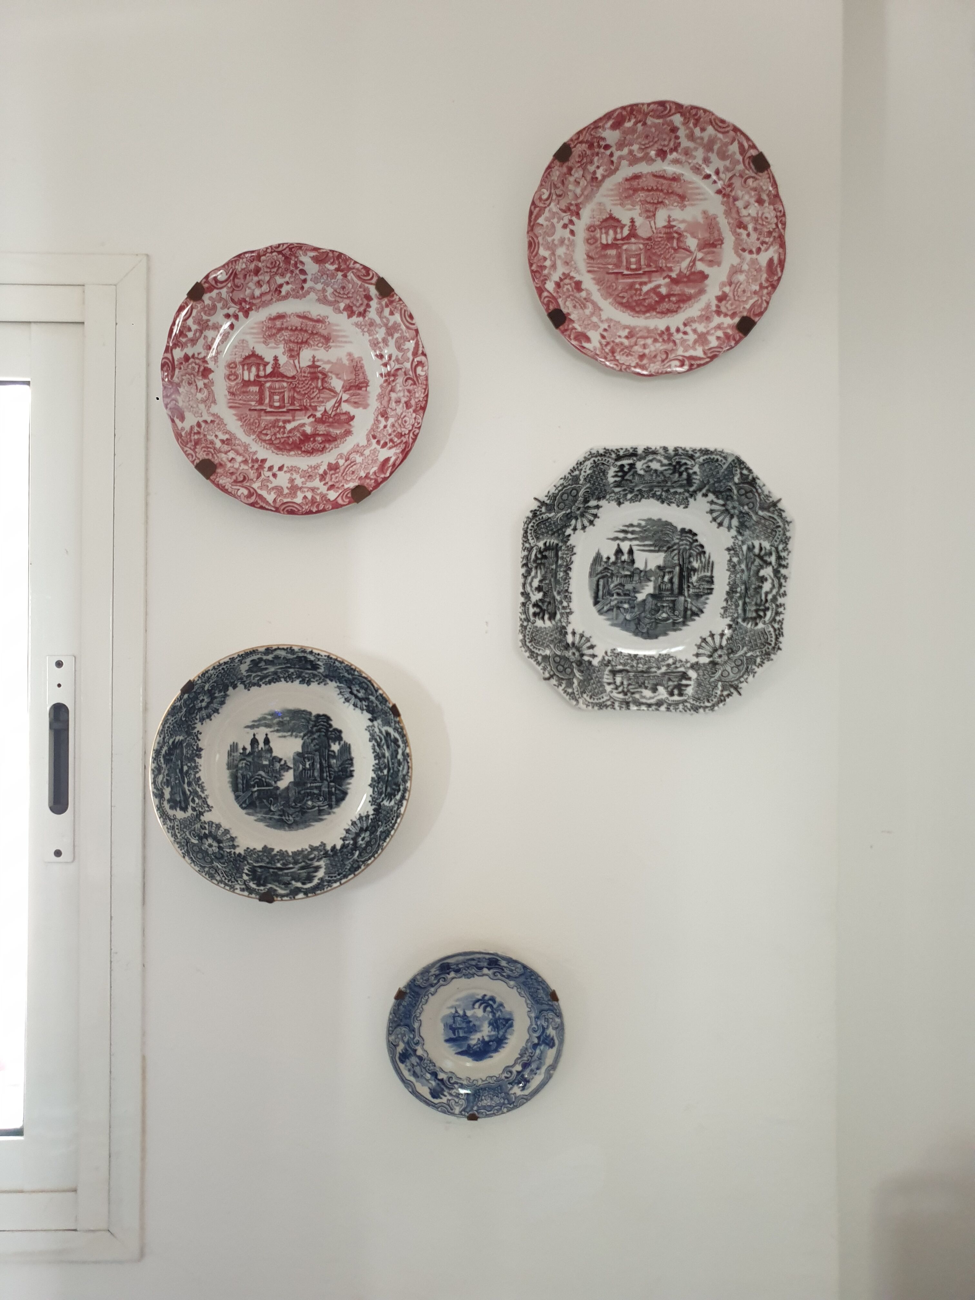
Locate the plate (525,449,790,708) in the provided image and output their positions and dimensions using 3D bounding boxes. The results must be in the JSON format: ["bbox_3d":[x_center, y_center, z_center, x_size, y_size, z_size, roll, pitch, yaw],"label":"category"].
[{"bbox_3d":[0.155,-0.067,0.918,0.251,0.250,0.030,0,7,-1],"label":"plate"}]

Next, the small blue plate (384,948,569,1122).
[{"bbox_3d":[-0.011,0.360,0.925,0.167,0.167,0.022,0,7,-1],"label":"small blue plate"}]

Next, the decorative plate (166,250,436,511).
[{"bbox_3d":[-0.178,-0.252,0.917,0.250,0.250,0.028,0,6,-1],"label":"decorative plate"}]

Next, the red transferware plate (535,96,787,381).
[{"bbox_3d":[0.159,-0.385,0.927,0.250,0.252,0.028,0,8,-1],"label":"red transferware plate"}]

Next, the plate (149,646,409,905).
[{"bbox_3d":[-0.188,0.110,0.912,0.239,0.239,0.042,0,7,-1],"label":"plate"}]

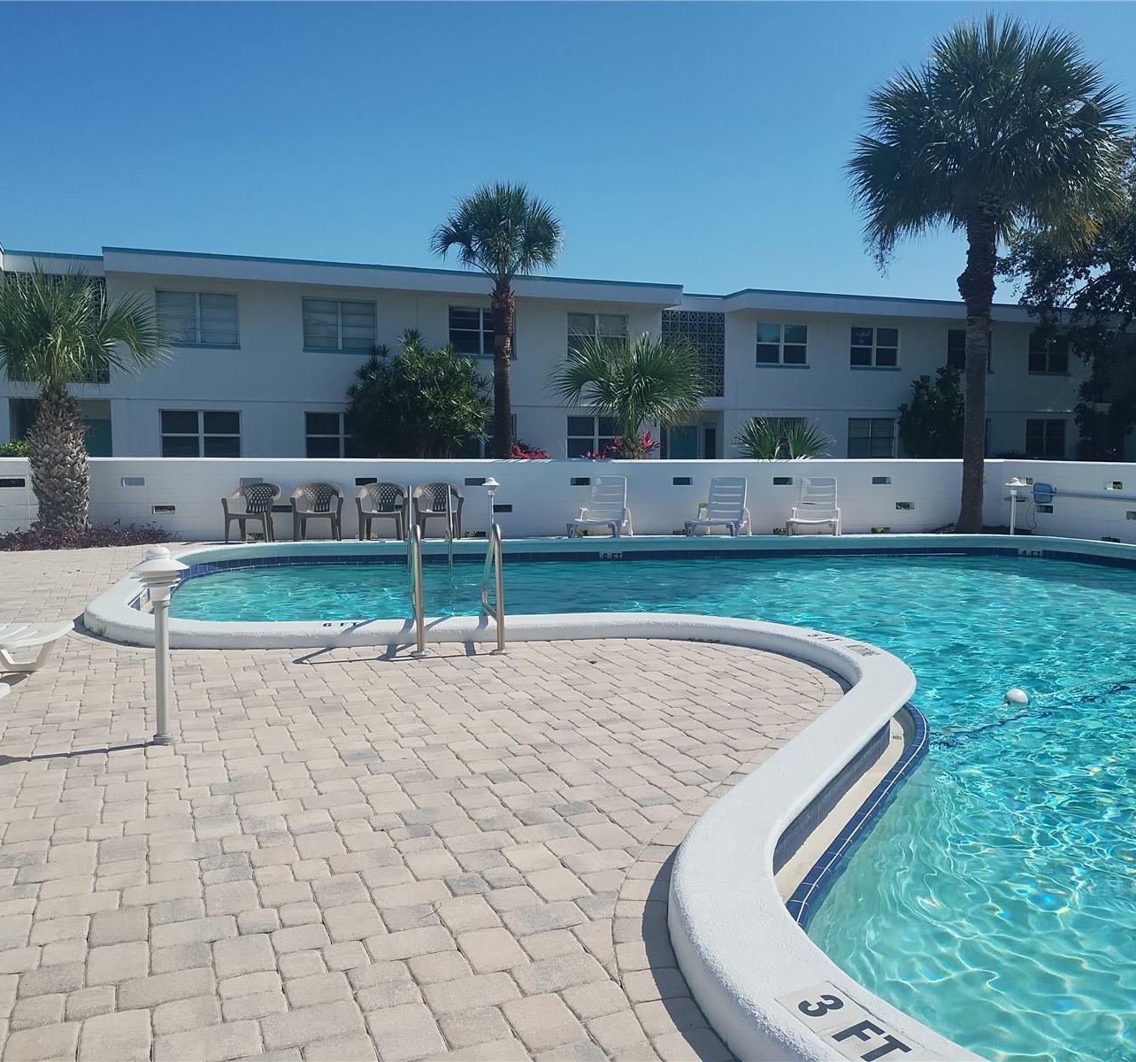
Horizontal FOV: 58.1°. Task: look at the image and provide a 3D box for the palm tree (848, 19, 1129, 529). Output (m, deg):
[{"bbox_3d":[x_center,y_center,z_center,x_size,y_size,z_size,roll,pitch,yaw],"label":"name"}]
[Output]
[{"bbox_3d":[6.240,-3.751,15.450,4.100,7.650,4.100,0,5,0],"label":"palm tree"}]

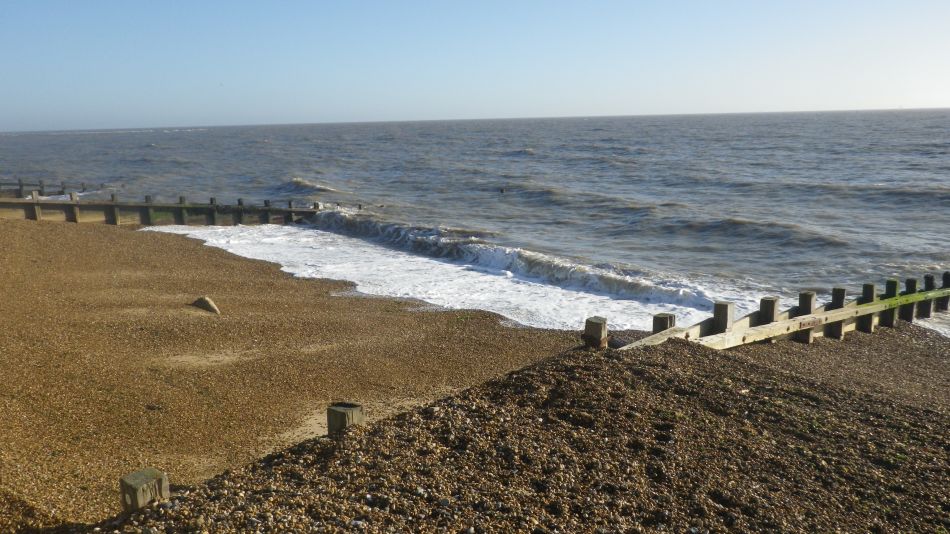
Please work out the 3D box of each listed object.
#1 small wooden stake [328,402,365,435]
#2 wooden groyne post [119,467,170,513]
[{"bbox_3d":[-1.246,1.470,6.821,0.235,0.245,0.225,7,14,35],"label":"small wooden stake"},{"bbox_3d":[-2.557,1.750,5.482,0.250,0.235,0.235,8,15,38],"label":"wooden groyne post"}]

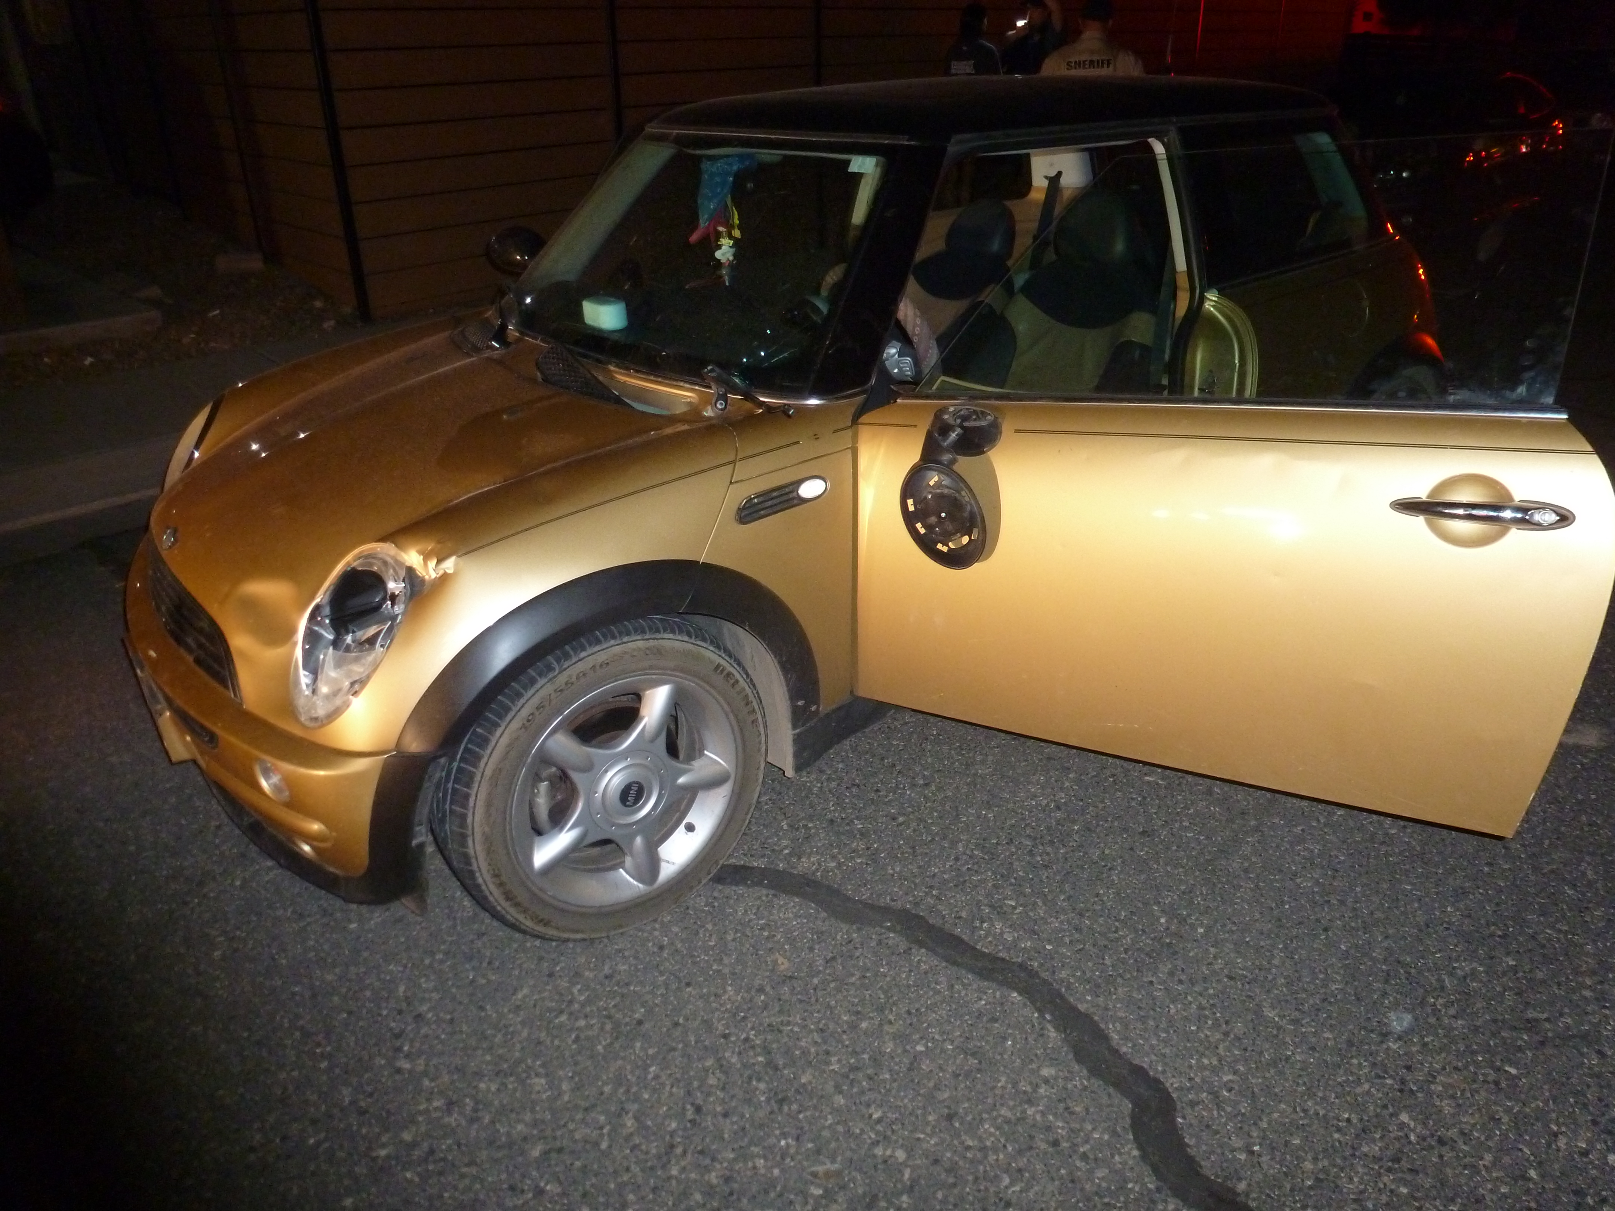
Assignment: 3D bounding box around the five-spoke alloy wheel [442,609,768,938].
[{"bbox_3d":[-0.363,0.304,2.058,0.613,0.613,0.201,-19,29,-30],"label":"five-spoke alloy wheel"}]

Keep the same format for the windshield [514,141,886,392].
[{"bbox_3d":[-0.334,-0.826,2.581,1.407,0.146,0.672,28,85,49],"label":"windshield"}]

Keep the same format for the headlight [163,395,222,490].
[{"bbox_3d":[-1.466,-0.352,2.720,0.211,0.281,0.231,-19,29,-30],"label":"headlight"}]

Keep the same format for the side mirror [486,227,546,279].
[{"bbox_3d":[-0.842,-1.031,3.259,0.131,0.156,0.201,-19,29,-30],"label":"side mirror"}]

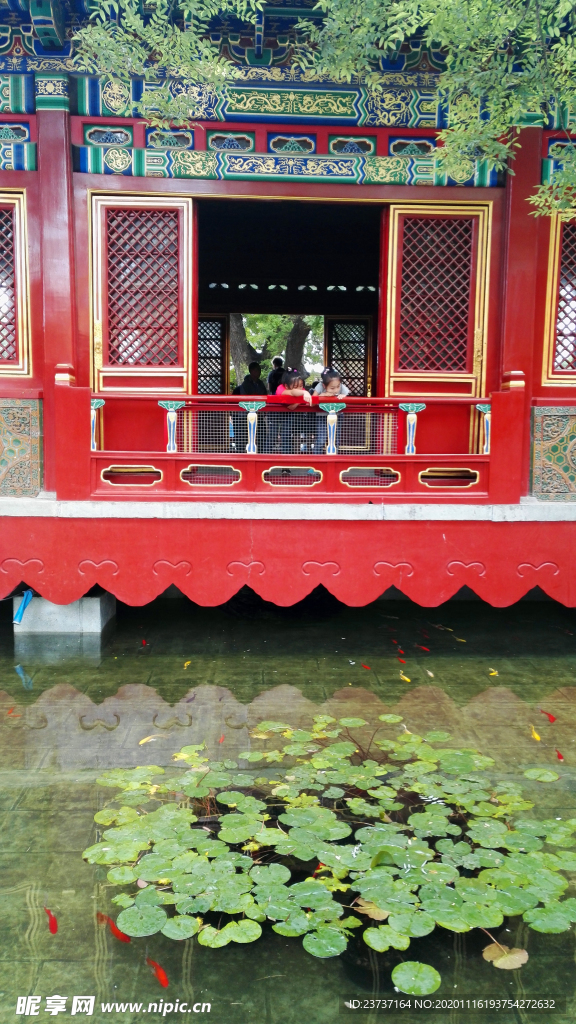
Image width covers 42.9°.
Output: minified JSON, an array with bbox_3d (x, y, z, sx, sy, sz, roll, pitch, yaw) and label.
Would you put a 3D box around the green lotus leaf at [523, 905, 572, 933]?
[{"bbox_3d":[0.980,1.533,2.768,0.190,0.015,0.177,1,6,-3],"label":"green lotus leaf"}]

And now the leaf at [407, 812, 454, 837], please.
[{"bbox_3d":[0.632,1.386,3.263,0.197,0.020,0.210,2,6,12],"label":"leaf"}]

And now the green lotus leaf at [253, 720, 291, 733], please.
[{"bbox_3d":[-0.087,1.292,4.417,0.229,0.025,0.205,1,7,-2],"label":"green lotus leaf"}]

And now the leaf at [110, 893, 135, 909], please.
[{"bbox_3d":[-0.606,1.423,2.694,0.086,0.020,0.091,0,6,-13],"label":"leaf"}]

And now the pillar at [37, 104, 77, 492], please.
[{"bbox_3d":[-2.020,-1.810,6.377,0.300,3.293,0.300,1,6,-3],"label":"pillar"}]

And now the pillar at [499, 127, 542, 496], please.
[{"bbox_3d":[2.021,-1.724,6.508,0.270,3.170,0.270,1,6,-3],"label":"pillar"}]

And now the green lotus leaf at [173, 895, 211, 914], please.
[{"bbox_3d":[-0.356,1.477,2.762,0.143,0.025,0.130,1,7,-2],"label":"green lotus leaf"}]

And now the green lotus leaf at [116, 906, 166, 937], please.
[{"bbox_3d":[-0.531,1.484,2.665,0.187,0.020,0.188,1,5,0],"label":"green lotus leaf"}]

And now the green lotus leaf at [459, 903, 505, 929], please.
[{"bbox_3d":[0.734,1.528,2.779,0.175,0.015,0.163,1,6,-3],"label":"green lotus leaf"}]

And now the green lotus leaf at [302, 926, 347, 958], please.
[{"bbox_3d":[0.131,1.537,2.621,0.157,0.015,0.163,1,6,-3],"label":"green lotus leaf"}]

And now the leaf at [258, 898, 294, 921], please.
[{"bbox_3d":[-0.021,1.486,2.738,0.131,0.020,0.128,1,5,0],"label":"leaf"}]

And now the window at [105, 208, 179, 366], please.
[{"bbox_3d":[-1.275,-1.959,6.424,0.661,1.357,0.060,1,6,-3],"label":"window"}]

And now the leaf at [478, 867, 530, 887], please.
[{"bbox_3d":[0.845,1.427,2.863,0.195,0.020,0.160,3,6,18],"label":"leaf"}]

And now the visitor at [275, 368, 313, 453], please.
[{"bbox_3d":[0.051,-0.839,6.800,0.400,1.020,0.460,0,5,-11],"label":"visitor"}]

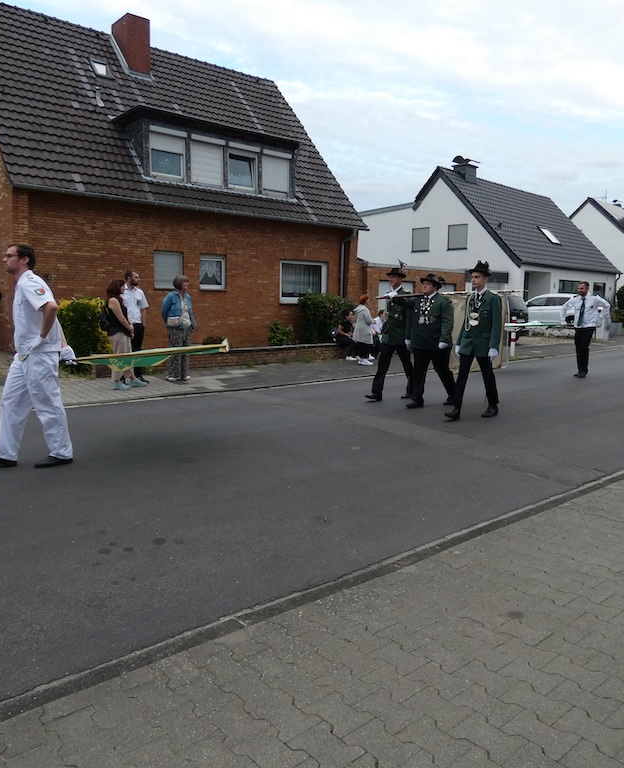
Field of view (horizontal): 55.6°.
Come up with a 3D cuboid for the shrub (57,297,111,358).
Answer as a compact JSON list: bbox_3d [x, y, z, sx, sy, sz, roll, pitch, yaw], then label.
[{"bbox_3d":[-4.205,-0.913,10.700,1.200,1.250,1.100,-5,10,-39],"label":"shrub"}]

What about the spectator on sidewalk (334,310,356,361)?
[{"bbox_3d":[0.776,-1.113,13.300,0.620,1.150,0.460,6,9,30],"label":"spectator on sidewalk"}]

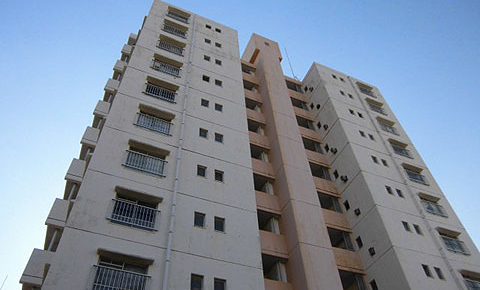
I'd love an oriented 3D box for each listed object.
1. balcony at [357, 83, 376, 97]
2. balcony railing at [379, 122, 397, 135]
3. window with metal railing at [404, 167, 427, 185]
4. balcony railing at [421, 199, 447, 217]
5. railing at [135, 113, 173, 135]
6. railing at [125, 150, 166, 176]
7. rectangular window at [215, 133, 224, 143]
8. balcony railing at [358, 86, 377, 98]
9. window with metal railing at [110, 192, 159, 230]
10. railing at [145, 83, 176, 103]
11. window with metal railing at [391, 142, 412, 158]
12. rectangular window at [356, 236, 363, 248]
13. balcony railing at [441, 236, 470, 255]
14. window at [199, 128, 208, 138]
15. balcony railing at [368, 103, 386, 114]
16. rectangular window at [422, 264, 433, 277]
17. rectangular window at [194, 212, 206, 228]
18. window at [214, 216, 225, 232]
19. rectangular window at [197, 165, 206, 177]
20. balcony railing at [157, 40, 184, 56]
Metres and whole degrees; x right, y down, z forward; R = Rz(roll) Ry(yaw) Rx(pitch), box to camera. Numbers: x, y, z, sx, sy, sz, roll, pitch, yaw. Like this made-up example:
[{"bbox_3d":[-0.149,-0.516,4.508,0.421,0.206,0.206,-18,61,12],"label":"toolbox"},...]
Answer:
[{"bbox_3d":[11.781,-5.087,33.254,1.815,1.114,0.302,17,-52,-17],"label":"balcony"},{"bbox_3d":[12.083,-1.316,29.375,1.850,0.900,0.140,17,-52,-17],"label":"balcony railing"},{"bbox_3d":[12.285,2.264,25.163,1.850,0.900,0.140,17,-52,-17],"label":"window with metal railing"},{"bbox_3d":[12.084,3.928,22.629,1.670,1.150,0.180,17,-52,-17],"label":"balcony railing"},{"bbox_3d":[-4.215,-1.066,17.838,1.700,1.220,0.180,17,-52,-17],"label":"railing"},{"bbox_3d":[-4.058,0.816,15.611,1.850,0.900,0.140,17,-52,-17],"label":"railing"},{"bbox_3d":[-1.075,-0.351,18.810,0.452,0.662,0.130,17,-52,-17],"label":"rectangular window"},{"bbox_3d":[11.998,-4.843,33.358,1.800,0.920,0.180,17,-52,-17],"label":"balcony railing"},{"bbox_3d":[-3.950,2.563,13.659,1.700,1.220,0.180,17,-52,-17],"label":"window with metal railing"},{"bbox_3d":[-4.215,-2.746,19.239,1.776,0.875,0.170,17,-52,-17],"label":"railing"},{"bbox_3d":[12.054,0.408,26.840,1.670,1.240,0.180,17,-52,-17],"label":"window with metal railing"},{"bbox_3d":[7.080,5.733,21.203,0.120,0.650,0.400,17,-52,-17],"label":"rectangular window"},{"bbox_3d":[12.230,5.733,20.355,1.802,0.827,0.170,17,-52,-17],"label":"balcony railing"},{"bbox_3d":[-1.912,-0.583,18.875,0.460,0.690,0.120,17,-52,-17],"label":"window"},{"bbox_3d":[11.954,-3.142,31.505,1.850,0.900,0.140,17,-52,-17],"label":"balcony railing"},{"bbox_3d":[9.387,6.305,18.002,0.426,0.683,0.130,17,-52,-17],"label":"rectangular window"},{"bbox_3d":[-1.640,3.070,14.730,0.460,0.680,0.100,17,-52,-17],"label":"rectangular window"},{"bbox_3d":[-0.811,3.228,14.689,0.441,0.700,0.130,17,-52,-17],"label":"window"},{"bbox_3d":[-1.770,1.241,16.863,0.460,0.680,0.100,17,-52,-17],"label":"rectangular window"},{"bbox_3d":[-4.565,-6.367,23.827,1.850,0.920,0.180,17,-52,-17],"label":"balcony railing"}]

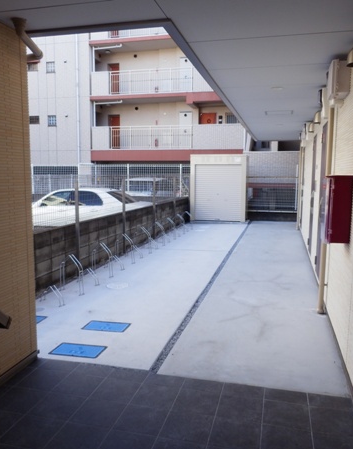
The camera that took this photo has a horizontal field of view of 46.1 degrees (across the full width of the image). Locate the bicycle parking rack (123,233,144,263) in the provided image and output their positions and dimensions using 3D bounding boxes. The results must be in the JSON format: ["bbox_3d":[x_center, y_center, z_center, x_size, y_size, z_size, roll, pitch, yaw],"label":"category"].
[{"bbox_3d":[-0.860,0.418,7.890,0.420,0.530,0.660,2,7,14],"label":"bicycle parking rack"}]

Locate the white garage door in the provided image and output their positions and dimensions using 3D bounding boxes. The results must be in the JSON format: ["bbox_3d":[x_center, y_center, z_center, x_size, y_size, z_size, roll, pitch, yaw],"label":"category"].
[{"bbox_3d":[1.440,-1.095,14.359,1.670,1.950,0.100,2,7,14],"label":"white garage door"}]

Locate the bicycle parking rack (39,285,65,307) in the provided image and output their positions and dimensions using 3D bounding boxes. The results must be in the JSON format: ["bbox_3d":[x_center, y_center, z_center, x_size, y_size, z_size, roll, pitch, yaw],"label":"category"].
[{"bbox_3d":[-1.545,0.875,5.183,0.430,0.220,0.160,5,8,34],"label":"bicycle parking rack"}]

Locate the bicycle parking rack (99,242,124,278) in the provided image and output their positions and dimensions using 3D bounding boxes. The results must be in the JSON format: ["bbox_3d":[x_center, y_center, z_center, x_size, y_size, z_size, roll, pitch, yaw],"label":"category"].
[{"bbox_3d":[-1.120,0.534,6.845,0.420,0.530,0.660,2,7,14],"label":"bicycle parking rack"}]

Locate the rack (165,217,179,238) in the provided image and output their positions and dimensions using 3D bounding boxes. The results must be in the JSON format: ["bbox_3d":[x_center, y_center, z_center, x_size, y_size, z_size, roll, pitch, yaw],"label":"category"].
[{"bbox_3d":[-0.128,0.084,10.877,0.420,0.530,0.660,2,7,14],"label":"rack"}]

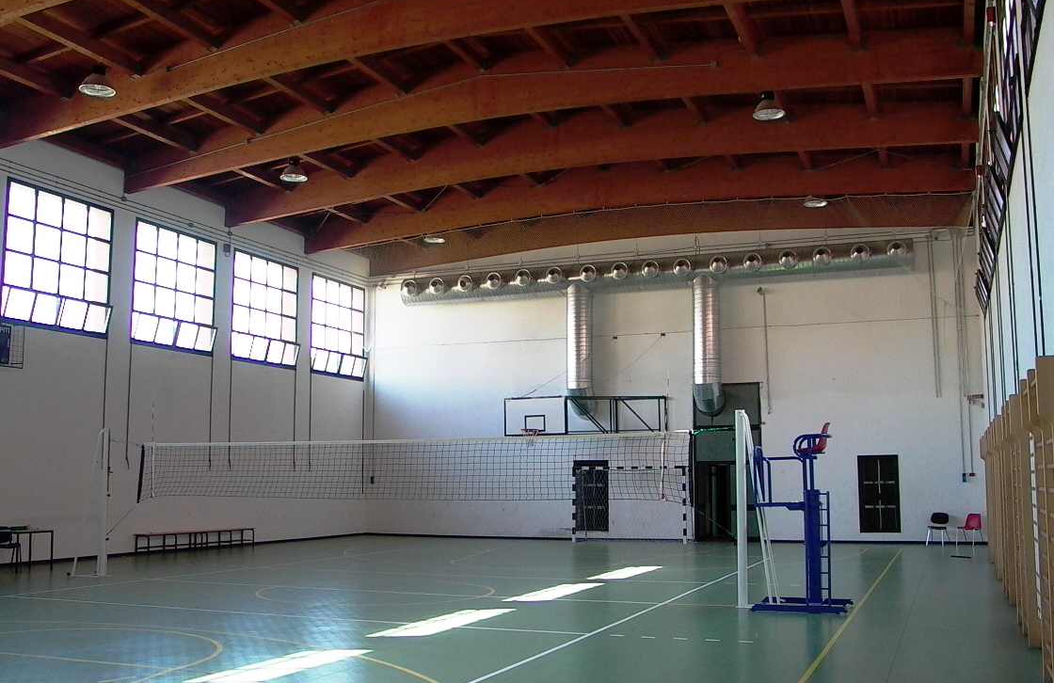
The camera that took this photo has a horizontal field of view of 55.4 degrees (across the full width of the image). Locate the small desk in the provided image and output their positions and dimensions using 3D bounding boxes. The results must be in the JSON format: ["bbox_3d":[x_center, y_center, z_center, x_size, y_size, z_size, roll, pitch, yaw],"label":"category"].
[{"bbox_3d":[-9.378,3.905,18.734,0.660,0.750,0.810,-4,-9,23],"label":"small desk"}]

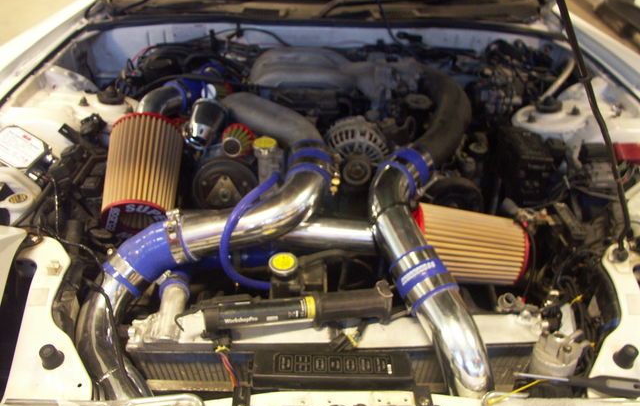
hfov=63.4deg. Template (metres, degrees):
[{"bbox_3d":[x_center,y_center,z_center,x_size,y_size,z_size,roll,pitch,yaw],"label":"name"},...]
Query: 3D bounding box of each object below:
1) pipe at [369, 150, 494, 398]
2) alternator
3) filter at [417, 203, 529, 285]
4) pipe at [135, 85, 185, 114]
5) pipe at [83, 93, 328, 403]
[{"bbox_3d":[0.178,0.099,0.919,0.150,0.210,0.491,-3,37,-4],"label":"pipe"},{"bbox_3d":[0.081,-0.114,1.119,0.135,0.135,0.155,0,36,0],"label":"alternator"},{"bbox_3d":[0.301,0.083,1.030,0.215,0.142,0.142,7,37,0],"label":"filter"},{"bbox_3d":[-0.361,-0.209,1.155,0.115,0.095,0.120,0,36,0],"label":"pipe"},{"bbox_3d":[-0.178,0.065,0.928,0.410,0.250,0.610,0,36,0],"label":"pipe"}]

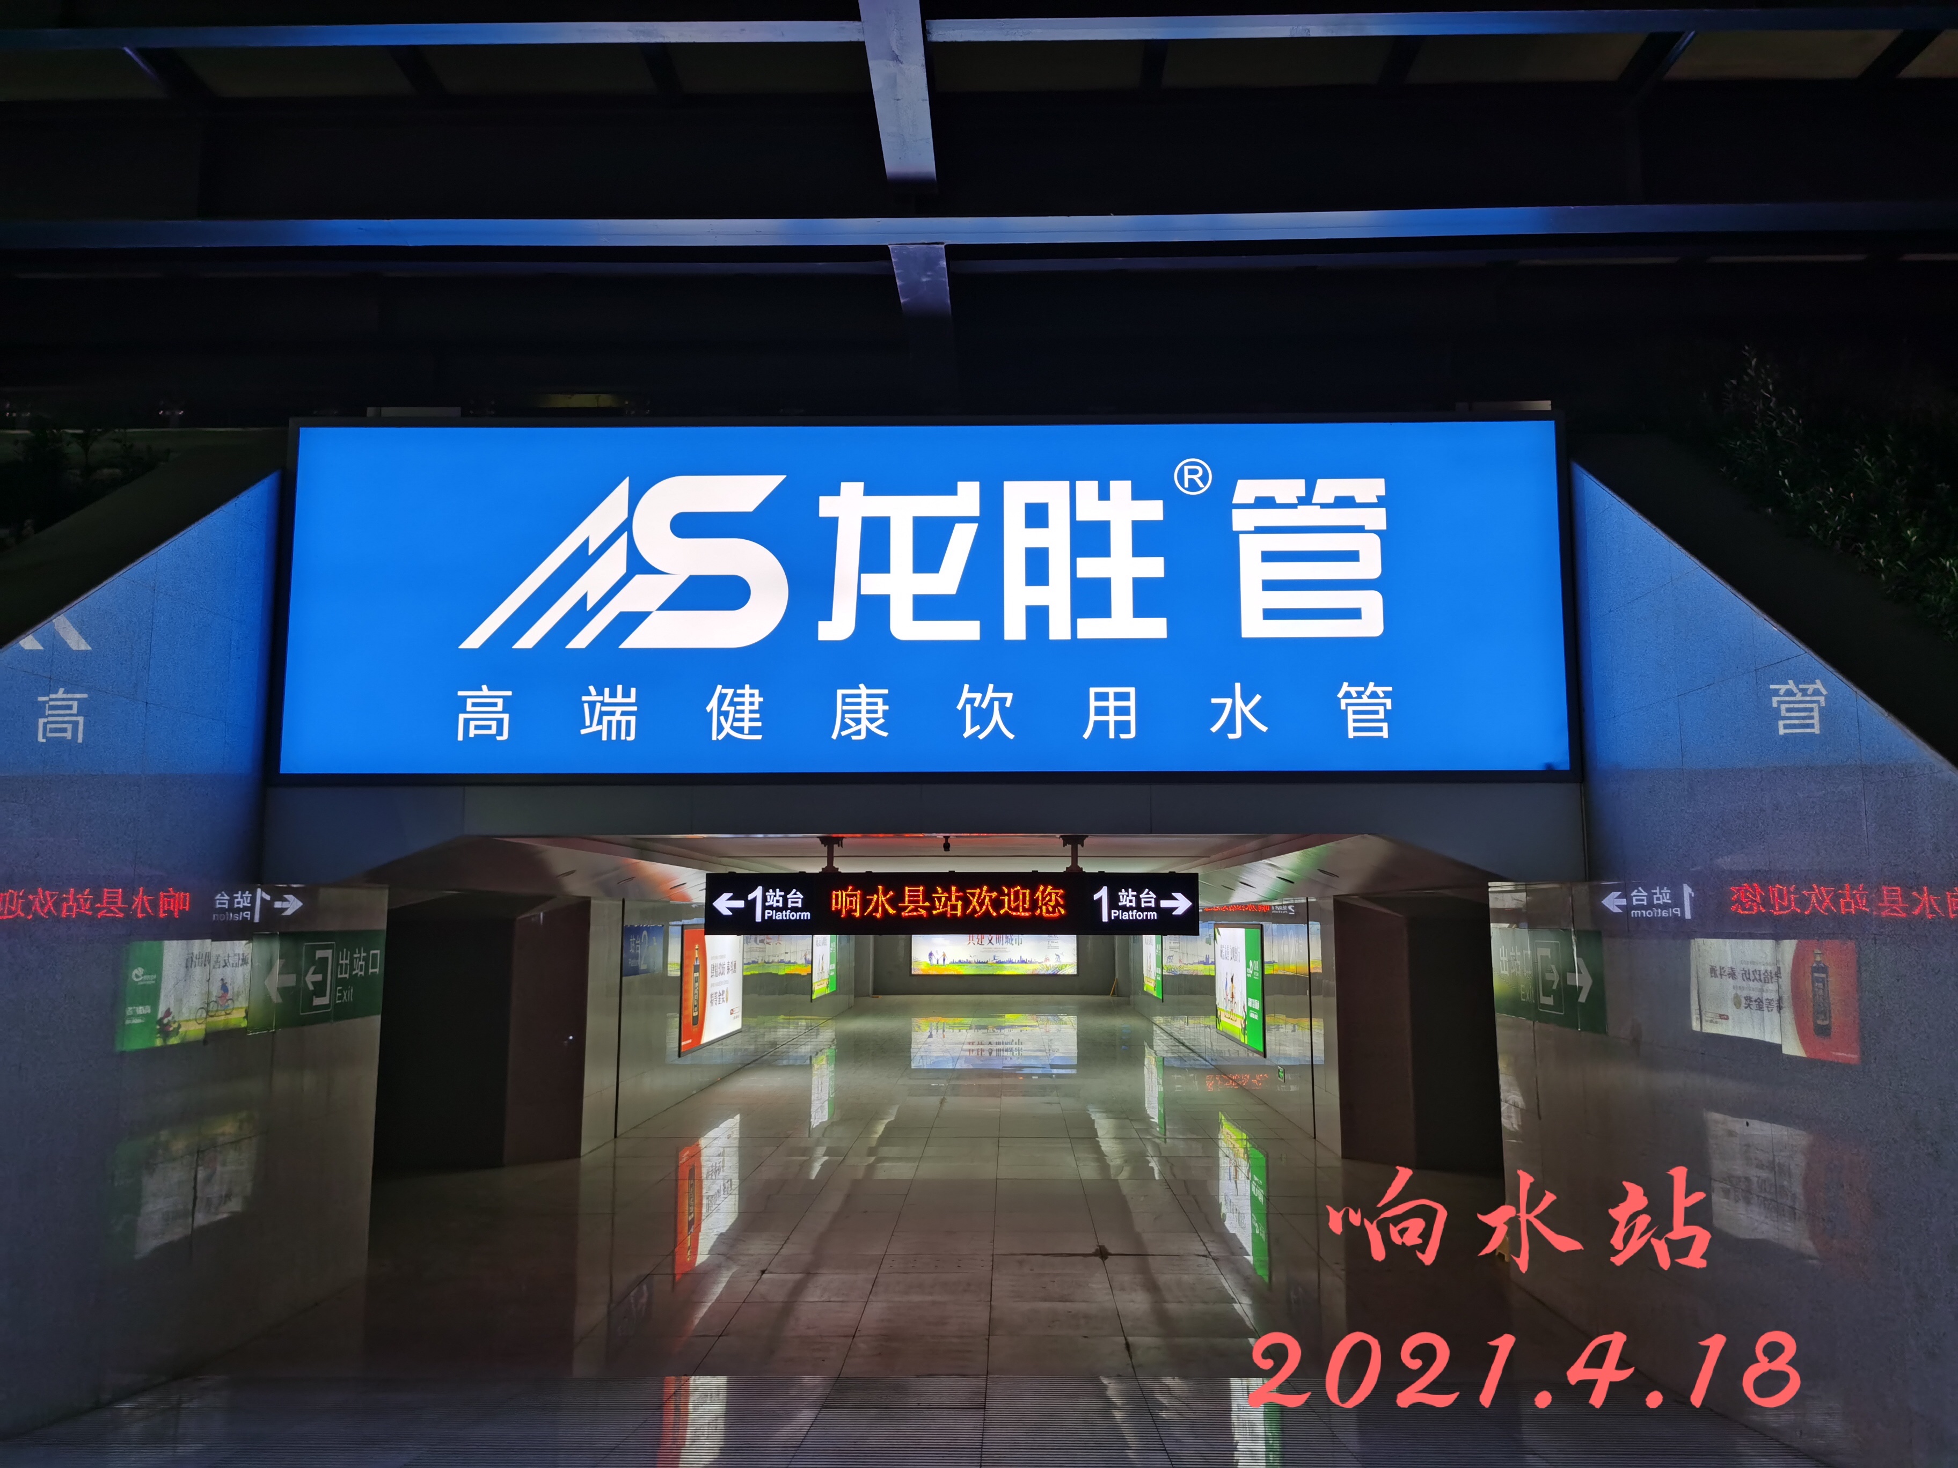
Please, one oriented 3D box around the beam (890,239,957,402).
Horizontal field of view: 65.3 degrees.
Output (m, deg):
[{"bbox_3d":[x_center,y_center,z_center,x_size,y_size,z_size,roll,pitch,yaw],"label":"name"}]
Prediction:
[{"bbox_3d":[-0.313,-2.717,9.782,0.314,0.300,2.616,0,-7,1],"label":"beam"}]

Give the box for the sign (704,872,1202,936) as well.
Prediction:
[{"bbox_3d":[-0.228,1.528,13.676,4.453,0.576,0.200,0,-7,1],"label":"sign"}]

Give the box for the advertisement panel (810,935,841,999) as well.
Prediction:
[{"bbox_3d":[-3.633,5.402,36.600,0.120,1.734,4.920,0,-7,1],"label":"advertisement panel"}]

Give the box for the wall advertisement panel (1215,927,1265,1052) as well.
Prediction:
[{"bbox_3d":[3.867,3.730,22.863,0.120,1.739,4.871,0,-7,1],"label":"wall advertisement panel"}]

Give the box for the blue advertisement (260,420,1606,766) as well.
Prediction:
[{"bbox_3d":[-0.320,-0.828,9.355,7.830,2.256,0.200,0,-7,1],"label":"blue advertisement"}]

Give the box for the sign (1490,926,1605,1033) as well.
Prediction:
[{"bbox_3d":[3.623,1.578,9.944,0.060,0.593,2.066,0,-7,1],"label":"sign"}]

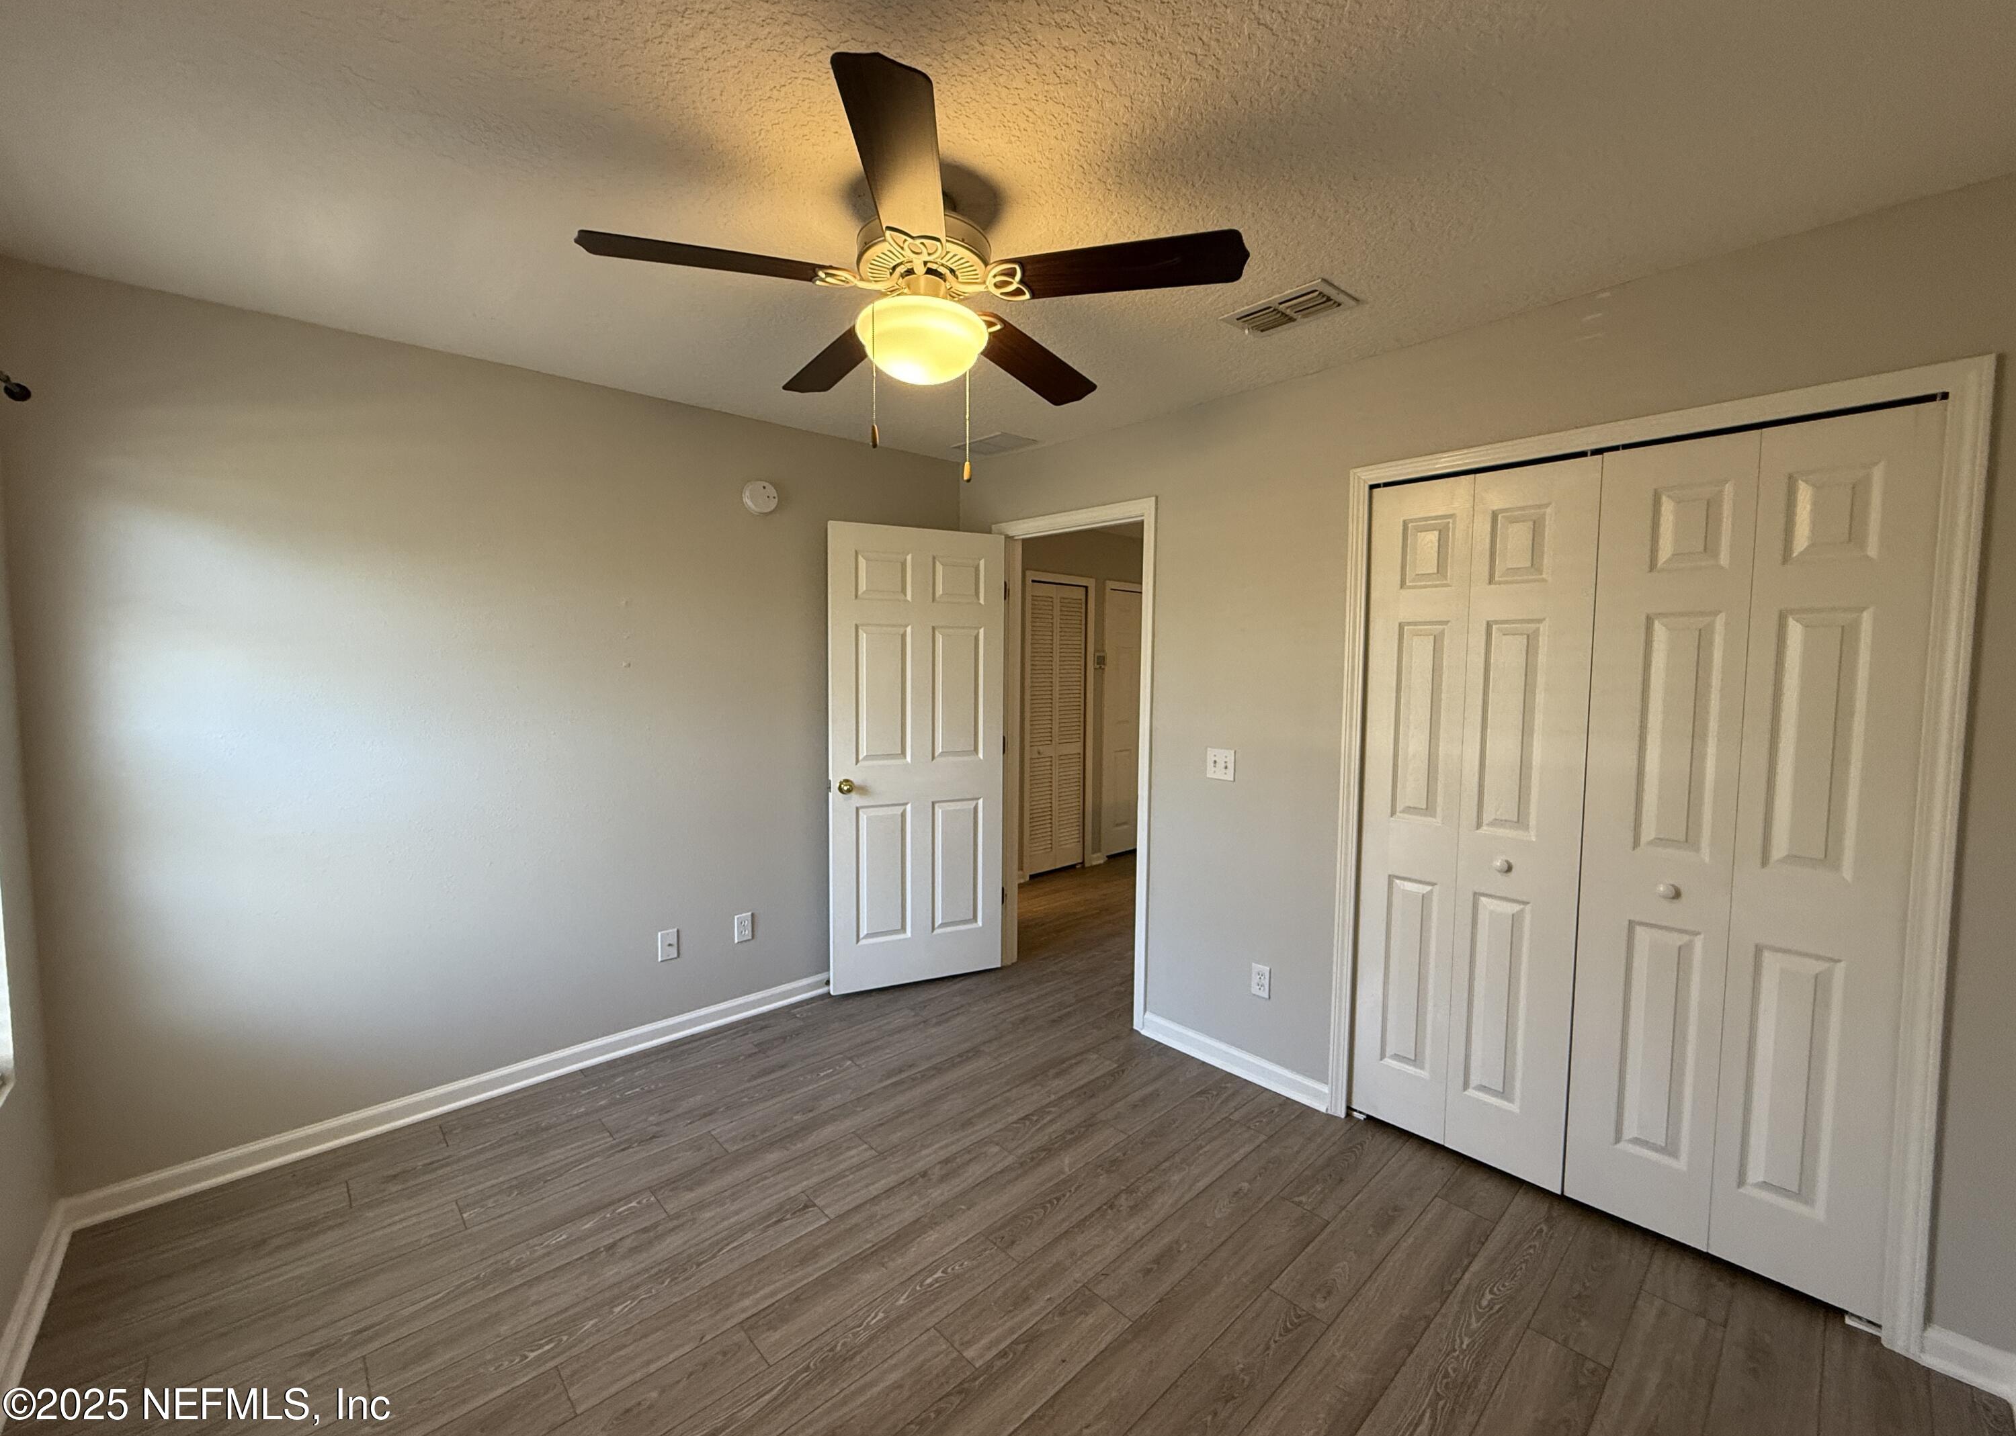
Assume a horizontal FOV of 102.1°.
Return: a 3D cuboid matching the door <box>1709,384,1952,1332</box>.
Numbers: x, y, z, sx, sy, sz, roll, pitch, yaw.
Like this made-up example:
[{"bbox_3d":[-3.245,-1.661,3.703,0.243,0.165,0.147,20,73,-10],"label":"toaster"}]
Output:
[{"bbox_3d":[1.858,0.340,1.857,0.038,2.000,0.301,-4,5,-43],"label":"door"}]

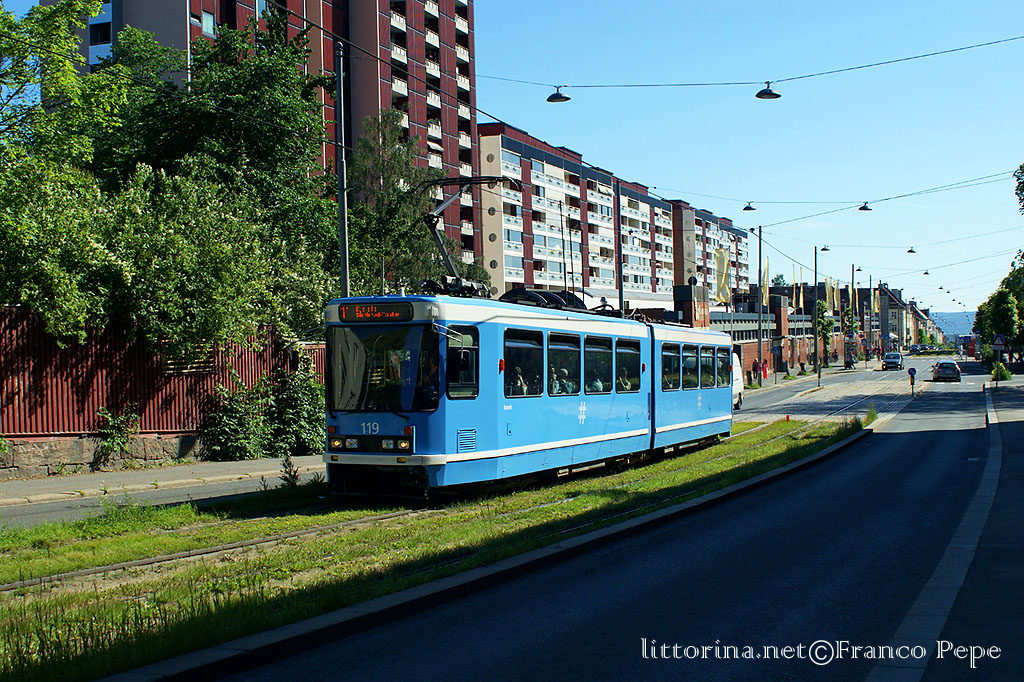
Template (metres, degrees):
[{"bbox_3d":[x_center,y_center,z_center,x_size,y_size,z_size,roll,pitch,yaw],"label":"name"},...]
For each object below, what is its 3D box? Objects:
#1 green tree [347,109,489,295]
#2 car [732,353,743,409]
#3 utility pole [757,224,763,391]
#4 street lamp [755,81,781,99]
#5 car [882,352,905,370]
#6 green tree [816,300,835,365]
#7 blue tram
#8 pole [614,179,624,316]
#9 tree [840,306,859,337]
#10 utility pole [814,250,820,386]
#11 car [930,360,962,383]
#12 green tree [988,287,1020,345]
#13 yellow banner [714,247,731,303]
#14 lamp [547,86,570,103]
[{"bbox_3d":[-3.998,-3.412,50.000,6.500,12.600,6.500,-1,0,21],"label":"green tree"},{"bbox_3d":[9.216,2.035,55.332,2.000,2.450,5.400,-1,0,21],"label":"car"},{"bbox_3d":[16.517,-2.363,79.500,0.250,10.800,0.250,-1,0,21],"label":"utility pole"},{"bbox_3d":[5.419,-5.328,25.300,0.560,0.380,0.560,-1,0,21],"label":"street lamp"},{"bbox_3d":[33.712,1.788,105.493,1.750,1.570,4.200,-1,1,21],"label":"car"},{"bbox_3d":[29.773,-0.690,113.510,1.900,6.320,1.900,-1,1,21],"label":"green tree"},{"bbox_3d":[2.115,1.174,28.569,2.500,3.450,22.180,-1,-2,22],"label":"blue tram"},{"bbox_3d":[4.771,-1.886,53.000,0.260,10.600,0.260,-1,0,21],"label":"pole"},{"bbox_3d":[38.013,-0.825,134.012,1.900,5.980,1.900,-1,1,21],"label":"tree"},{"bbox_3d":[26.518,-2.743,104.000,0.250,11.000,0.250,-1,0,21],"label":"utility pole"},{"bbox_3d":[30.835,2.105,84.593,1.790,1.460,4.300,-1,1,22],"label":"car"},{"bbox_3d":[40.273,-0.953,98.008,3.000,6.710,3.000,-1,1,21],"label":"green tree"},{"bbox_3d":[16.922,-5.346,96.000,1.300,4.400,0.350,-1,1,15],"label":"yellow banner"},{"bbox_3d":[1.121,-5.962,28.800,0.600,0.360,0.600,-1,1,0],"label":"lamp"}]

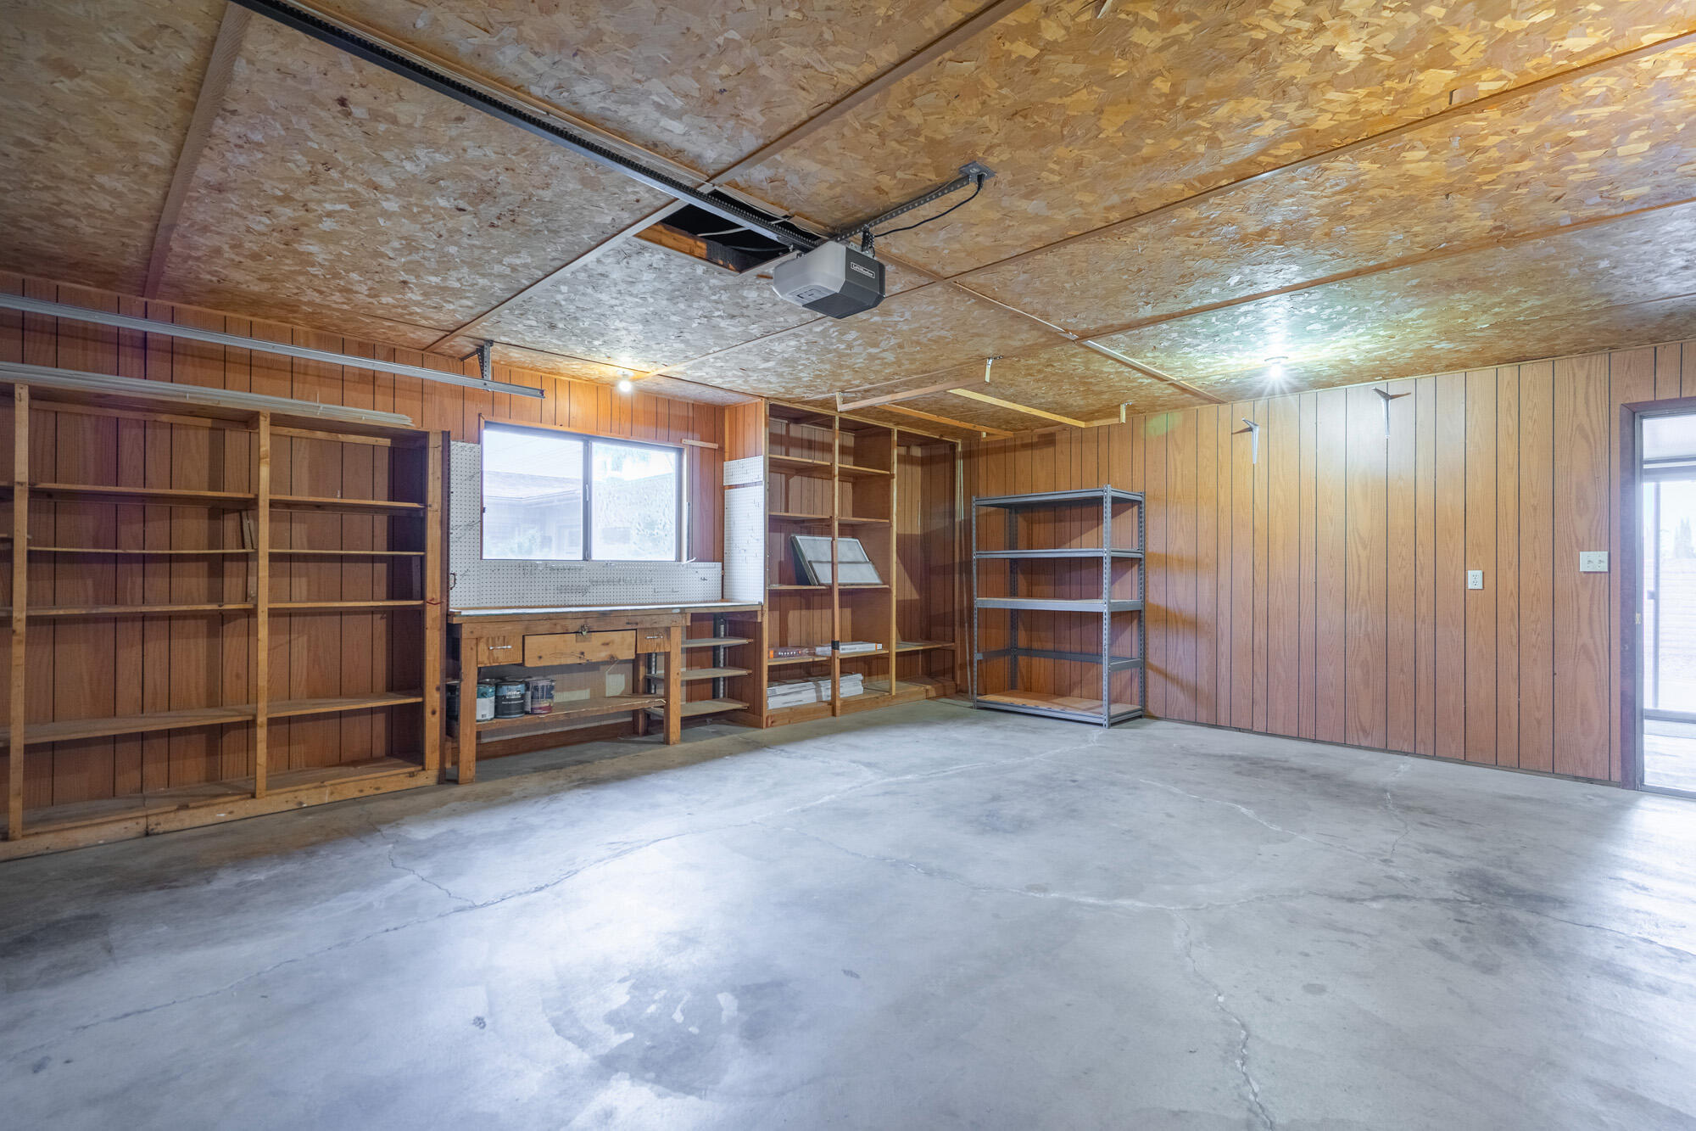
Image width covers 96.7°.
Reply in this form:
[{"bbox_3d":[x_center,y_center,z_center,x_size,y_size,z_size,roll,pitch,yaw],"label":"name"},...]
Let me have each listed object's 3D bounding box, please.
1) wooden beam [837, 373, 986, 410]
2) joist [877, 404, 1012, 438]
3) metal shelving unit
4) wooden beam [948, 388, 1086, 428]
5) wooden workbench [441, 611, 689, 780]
[{"bbox_3d":[0.401,-1.114,4.923,1.251,0.038,0.048,0,0,45],"label":"wooden beam"},{"bbox_3d":[0.786,-1.109,5.801,0.048,0.038,1.748,0,0,45],"label":"joist"},{"bbox_3d":[1.738,0.314,6.305,1.218,1.823,0.634,0,0,45],"label":"metal shelving unit"},{"bbox_3d":[1.233,-1.109,5.333,0.048,0.038,1.736,0,0,45],"label":"wooden beam"},{"bbox_3d":[-1.782,0.739,4.793,0.479,0.934,1.508,0,0,45],"label":"wooden workbench"}]

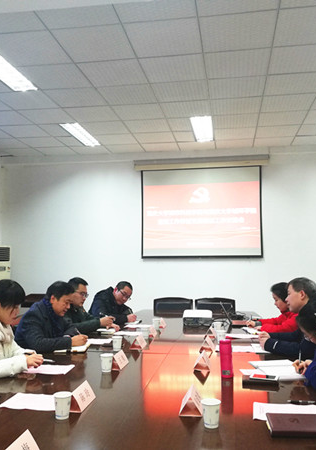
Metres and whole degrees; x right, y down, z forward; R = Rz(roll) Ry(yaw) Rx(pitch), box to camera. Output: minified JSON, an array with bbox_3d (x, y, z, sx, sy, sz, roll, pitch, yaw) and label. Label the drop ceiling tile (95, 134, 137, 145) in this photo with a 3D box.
[{"bbox_3d":[-0.611,-1.291,7.049,0.600,0.020,0.600,-1,-4,9],"label":"drop ceiling tile"}]

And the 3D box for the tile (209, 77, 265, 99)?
[{"bbox_3d":[0.848,-1.482,5.043,0.600,0.020,0.600,-1,-5,9],"label":"tile"}]

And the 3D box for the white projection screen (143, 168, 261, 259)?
[{"bbox_3d":[0.702,-0.191,7.658,1.980,1.500,0.040,-1,-4,9],"label":"white projection screen"}]

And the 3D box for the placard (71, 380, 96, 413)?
[{"bbox_3d":[-0.337,0.749,2.042,0.081,0.068,0.215,-1,-5,9],"label":"placard"}]

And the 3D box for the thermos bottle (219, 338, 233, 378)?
[{"bbox_3d":[0.366,0.723,2.528,0.068,0.195,0.068,-1,-5,9],"label":"thermos bottle"}]

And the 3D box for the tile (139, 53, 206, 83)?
[{"bbox_3d":[0.160,-1.522,4.538,0.600,0.020,0.600,-1,-5,9],"label":"tile"}]

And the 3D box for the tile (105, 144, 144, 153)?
[{"bbox_3d":[-0.544,-1.250,7.634,0.600,0.020,0.530,-1,-5,9],"label":"tile"}]

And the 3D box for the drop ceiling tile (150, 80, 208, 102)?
[{"bbox_3d":[0.254,-1.481,5.168,0.600,0.020,0.612,-1,-4,9],"label":"drop ceiling tile"}]

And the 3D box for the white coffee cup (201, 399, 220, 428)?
[{"bbox_3d":[0.189,0.689,1.708,0.073,0.092,0.073,0,-4,0],"label":"white coffee cup"}]

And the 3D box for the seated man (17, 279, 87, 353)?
[{"bbox_3d":[-0.794,1.058,3.398,0.720,1.220,0.530,-2,-5,16],"label":"seated man"}]

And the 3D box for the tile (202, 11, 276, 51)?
[{"bbox_3d":[0.656,-1.581,3.845,0.600,0.020,0.600,-1,-5,9],"label":"tile"}]

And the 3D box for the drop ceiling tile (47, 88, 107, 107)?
[{"bbox_3d":[-0.920,-1.447,5.290,0.600,0.020,0.600,-1,-4,9],"label":"drop ceiling tile"}]

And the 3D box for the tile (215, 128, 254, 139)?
[{"bbox_3d":[1.131,-1.340,6.817,0.600,0.020,0.600,-1,-4,9],"label":"tile"}]

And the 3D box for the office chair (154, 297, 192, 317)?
[{"bbox_3d":[0.159,1.314,5.585,0.540,0.910,0.600,-1,-4,9],"label":"office chair"}]

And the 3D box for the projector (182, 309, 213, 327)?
[{"bbox_3d":[0.408,0.934,4.660,0.290,0.120,0.250,-1,-5,9],"label":"projector"}]

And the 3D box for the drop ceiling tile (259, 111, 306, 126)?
[{"bbox_3d":[1.633,-1.394,6.147,0.600,0.020,0.600,-1,-5,9],"label":"drop ceiling tile"}]

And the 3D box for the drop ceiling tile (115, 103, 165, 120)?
[{"bbox_3d":[-0.240,-1.413,5.831,0.600,0.020,0.600,-1,-5,9],"label":"drop ceiling tile"}]

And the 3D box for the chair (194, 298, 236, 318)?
[{"bbox_3d":[0.738,1.439,6.093,0.570,0.920,0.580,-1,-5,9],"label":"chair"}]

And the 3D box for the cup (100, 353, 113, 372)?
[{"bbox_3d":[-0.284,0.760,2.580,0.073,0.092,0.073,0,-4,0],"label":"cup"}]

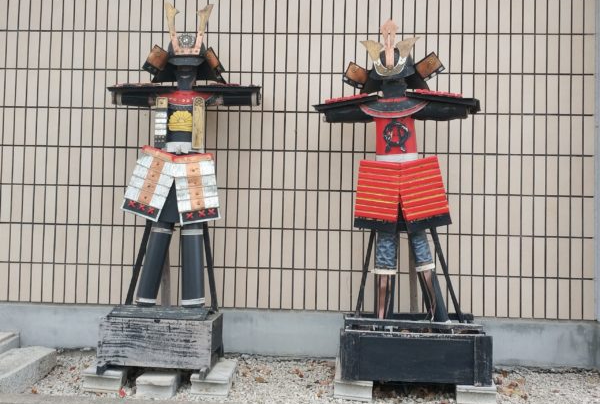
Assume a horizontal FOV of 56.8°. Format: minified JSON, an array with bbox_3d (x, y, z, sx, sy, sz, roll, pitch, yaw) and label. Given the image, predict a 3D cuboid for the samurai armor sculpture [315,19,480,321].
[{"bbox_3d":[0.508,-0.154,2.870,0.850,1.535,0.340,1,-2,3],"label":"samurai armor sculpture"}]

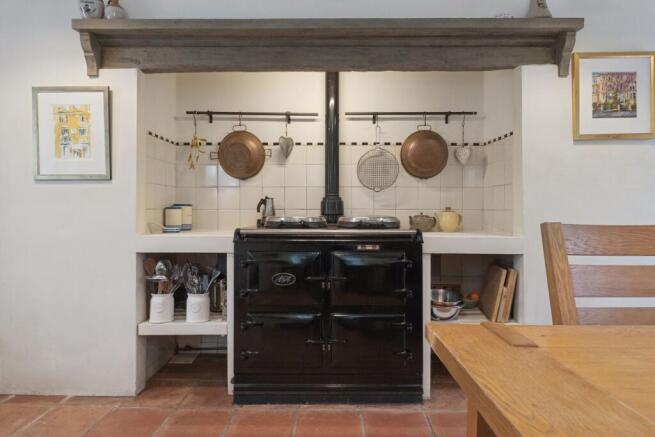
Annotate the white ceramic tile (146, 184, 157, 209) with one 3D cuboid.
[{"bbox_3d":[-1.041,-0.127,2.258,0.010,0.150,0.135,0,1,0],"label":"white ceramic tile"}]

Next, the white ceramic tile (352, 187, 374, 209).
[{"bbox_3d":[0.243,-0.137,2.630,0.151,0.157,0.010,0,1,0],"label":"white ceramic tile"}]

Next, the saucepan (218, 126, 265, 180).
[{"bbox_3d":[-0.569,-0.428,2.535,0.314,0.348,0.085,0,1,0],"label":"saucepan"}]

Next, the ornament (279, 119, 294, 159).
[{"bbox_3d":[-0.279,-0.544,2.600,0.102,0.272,0.040,0,1,0],"label":"ornament"}]

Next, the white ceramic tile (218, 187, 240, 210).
[{"bbox_3d":[-0.668,-0.135,2.605,0.151,0.153,0.010,0,1,0],"label":"white ceramic tile"}]

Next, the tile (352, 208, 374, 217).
[{"bbox_3d":[0.244,0.016,2.605,0.151,0.147,0.010,0,1,0],"label":"tile"}]

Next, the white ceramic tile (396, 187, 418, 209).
[{"bbox_3d":[0.546,-0.135,2.605,0.151,0.153,0.010,0,1,0],"label":"white ceramic tile"}]

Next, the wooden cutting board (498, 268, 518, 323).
[{"bbox_3d":[1.013,0.433,2.240,0.045,0.290,0.240,11,0,7],"label":"wooden cutting board"}]

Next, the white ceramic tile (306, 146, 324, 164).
[{"bbox_3d":[-0.064,-0.430,2.610,0.150,0.130,0.010,0,1,0],"label":"white ceramic tile"}]

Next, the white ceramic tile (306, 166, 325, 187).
[{"bbox_3d":[-0.063,-0.288,2.605,0.151,0.153,0.010,0,1,0],"label":"white ceramic tile"}]

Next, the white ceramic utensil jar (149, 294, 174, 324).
[{"bbox_3d":[-0.946,0.507,2.190,0.140,0.155,0.140,0,1,0],"label":"white ceramic utensil jar"}]

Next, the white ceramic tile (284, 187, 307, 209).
[{"bbox_3d":[-0.214,-0.135,2.610,0.150,0.150,0.010,0,1,0],"label":"white ceramic tile"}]

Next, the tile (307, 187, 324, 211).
[{"bbox_3d":[-0.063,-0.135,2.605,0.151,0.153,0.010,0,1,0],"label":"tile"}]

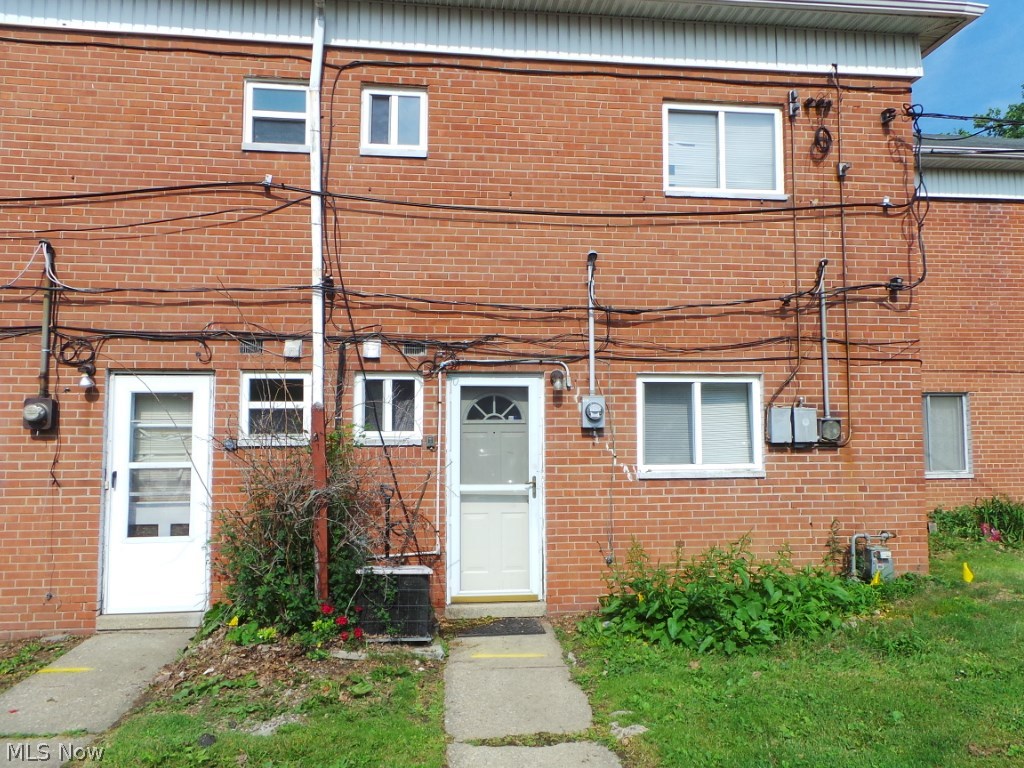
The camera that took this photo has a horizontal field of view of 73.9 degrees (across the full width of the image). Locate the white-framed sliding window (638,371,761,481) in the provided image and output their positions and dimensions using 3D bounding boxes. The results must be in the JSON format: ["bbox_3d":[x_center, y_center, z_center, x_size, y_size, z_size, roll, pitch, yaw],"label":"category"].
[{"bbox_3d":[1.726,0.395,6.215,1.214,0.962,0.100,0,-3,-6],"label":"white-framed sliding window"}]

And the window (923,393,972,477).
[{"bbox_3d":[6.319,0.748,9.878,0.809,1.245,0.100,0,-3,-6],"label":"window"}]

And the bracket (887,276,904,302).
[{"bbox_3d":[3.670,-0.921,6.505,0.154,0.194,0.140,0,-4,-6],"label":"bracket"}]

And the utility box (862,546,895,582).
[{"bbox_3d":[3.321,1.631,6.149,0.215,0.350,0.180,0,-3,-6],"label":"utility box"}]

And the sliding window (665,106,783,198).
[{"bbox_3d":[2.031,-2.219,6.512,1.220,0.940,0.110,0,-4,-6],"label":"sliding window"}]

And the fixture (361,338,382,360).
[{"bbox_3d":[-1.217,-0.299,5.943,0.156,0.158,0.100,0,-4,-6],"label":"fixture"}]

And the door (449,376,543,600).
[{"bbox_3d":[-0.149,0.926,6.120,0.845,1.990,0.080,0,-4,-6],"label":"door"}]

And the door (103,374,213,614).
[{"bbox_3d":[-2.958,0.915,5.686,0.867,1.992,0.100,0,-3,-6],"label":"door"}]

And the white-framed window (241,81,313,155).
[{"bbox_3d":[-2.035,-2.340,5.957,0.619,0.650,0.100,0,-3,-6],"label":"white-framed window"}]

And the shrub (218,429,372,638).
[{"bbox_3d":[-1.707,1.137,5.389,1.109,1.490,0.900,0,-3,-6],"label":"shrub"}]

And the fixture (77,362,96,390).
[{"bbox_3d":[-3.480,-0.066,5.574,0.130,0.215,0.170,0,-3,-6],"label":"fixture"}]

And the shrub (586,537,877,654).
[{"bbox_3d":[1.894,1.627,5.490,2.730,0.620,1.220,0,-4,-6],"label":"shrub"}]

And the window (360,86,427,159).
[{"bbox_3d":[-1.068,-2.369,6.184,0.604,0.660,0.110,0,-4,-6],"label":"window"}]

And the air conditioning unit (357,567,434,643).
[{"bbox_3d":[-0.914,1.695,5.404,0.580,0.548,0.510,0,-4,-6],"label":"air conditioning unit"}]

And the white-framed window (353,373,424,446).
[{"bbox_3d":[-1.079,0.228,5.983,0.614,0.640,0.110,0,-4,-6],"label":"white-framed window"}]

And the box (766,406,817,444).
[{"bbox_3d":[2.584,0.379,6.251,0.450,0.335,0.110,0,-3,-6],"label":"box"}]

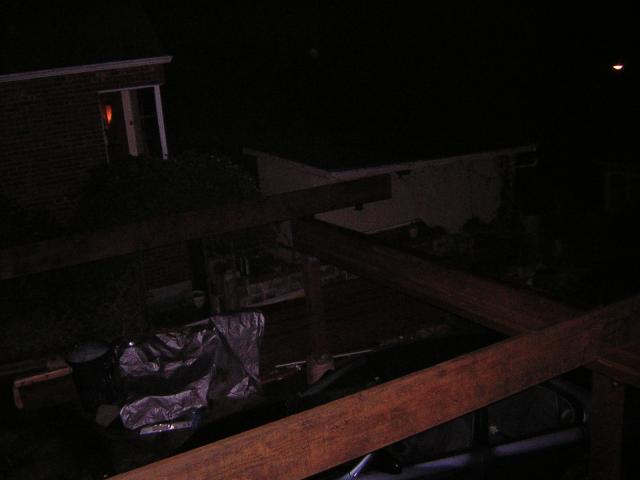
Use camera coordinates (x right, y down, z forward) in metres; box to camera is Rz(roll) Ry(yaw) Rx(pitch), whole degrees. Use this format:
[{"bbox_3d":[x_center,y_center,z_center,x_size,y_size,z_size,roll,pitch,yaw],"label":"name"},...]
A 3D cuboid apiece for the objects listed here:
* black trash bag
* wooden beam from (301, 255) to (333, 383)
[{"bbox_3d":[-1.593,1.509,8.174,1.600,0.870,0.620,-13,18,-27],"label":"black trash bag"},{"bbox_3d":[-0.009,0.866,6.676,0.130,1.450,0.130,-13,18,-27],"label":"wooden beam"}]

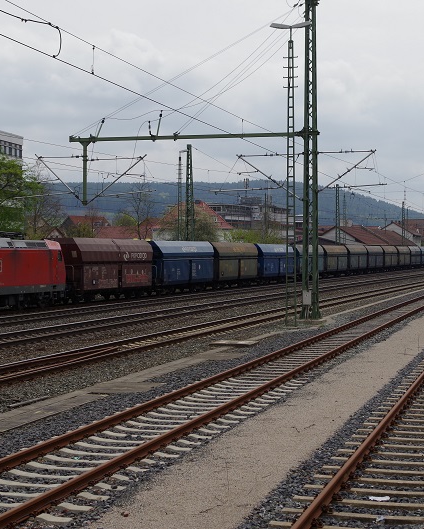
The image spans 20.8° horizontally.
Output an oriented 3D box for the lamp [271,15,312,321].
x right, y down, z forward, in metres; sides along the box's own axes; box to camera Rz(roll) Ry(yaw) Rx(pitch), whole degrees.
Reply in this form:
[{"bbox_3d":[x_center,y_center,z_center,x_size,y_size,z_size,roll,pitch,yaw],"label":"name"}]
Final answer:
[{"bbox_3d":[3.220,-3.660,46.800,1.750,12.400,0.380,0,1,17],"label":"lamp"}]

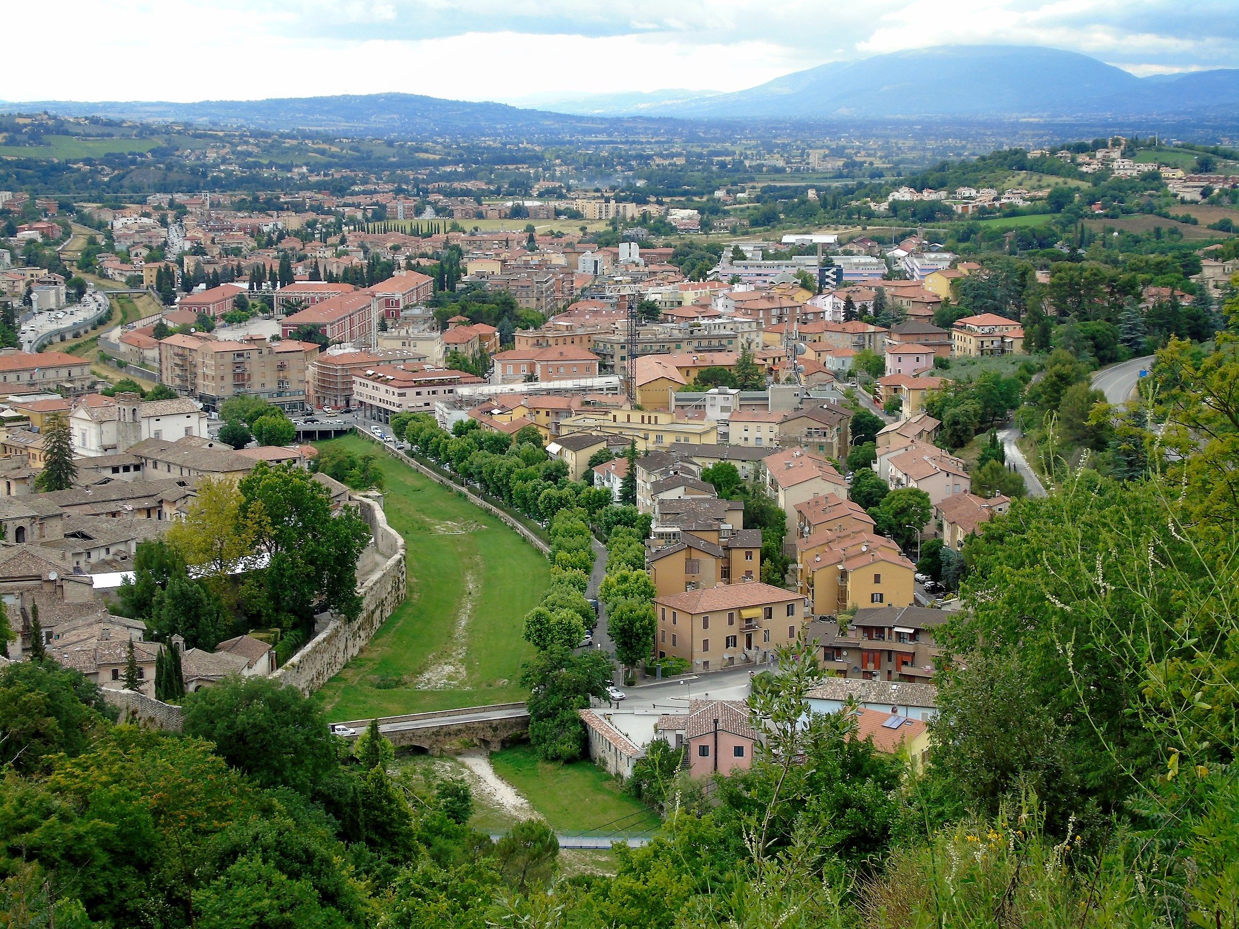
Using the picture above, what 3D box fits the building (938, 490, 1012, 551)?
[{"bbox_3d":[62.620,11.300,383.730,12.800,8.310,25.000,-1,9,-4],"label":"building"}]

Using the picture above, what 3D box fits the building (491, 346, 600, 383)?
[{"bbox_3d":[-23.150,-31.480,689.740,32.500,11.000,15.000,-1,9,-8],"label":"building"}]

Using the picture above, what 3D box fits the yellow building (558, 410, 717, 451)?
[{"bbox_3d":[4.930,-7.300,534.020,37.000,10.470,14.000,4,10,23],"label":"yellow building"}]

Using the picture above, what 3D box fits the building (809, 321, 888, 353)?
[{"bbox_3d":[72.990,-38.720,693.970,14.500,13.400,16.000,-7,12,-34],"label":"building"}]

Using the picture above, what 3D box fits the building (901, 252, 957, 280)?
[{"bbox_3d":[141.410,-87.310,1006.000,21.500,14.000,65.000,1,10,4],"label":"building"}]

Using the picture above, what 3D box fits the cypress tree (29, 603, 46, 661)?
[{"bbox_3d":[-74.960,22.130,285.730,1.900,8.960,1.900,0,9,0],"label":"cypress tree"}]

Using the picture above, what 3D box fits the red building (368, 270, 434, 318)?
[{"bbox_3d":[-103.040,-78.410,1025.430,18.500,15.000,85.000,1,10,5],"label":"red building"}]

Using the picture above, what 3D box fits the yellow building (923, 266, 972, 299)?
[{"bbox_3d":[123.840,-66.540,828.770,15.500,11.500,13.000,-7,12,-34],"label":"yellow building"}]

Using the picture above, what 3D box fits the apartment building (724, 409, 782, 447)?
[{"bbox_3d":[34.300,-9.520,561.260,12.800,8.400,11.500,2,9,10],"label":"apartment building"}]

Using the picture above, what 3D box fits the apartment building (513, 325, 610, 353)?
[{"bbox_3d":[-18.920,-38.690,754.920,31.000,18.000,19.000,-7,12,-35],"label":"apartment building"}]

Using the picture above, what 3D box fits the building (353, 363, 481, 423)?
[{"bbox_3d":[-60.530,-22.230,667.360,28.360,14.700,36.560,-5,11,-29],"label":"building"}]

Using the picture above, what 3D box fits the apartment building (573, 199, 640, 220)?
[{"bbox_3d":[-12.500,-242.680,2133.920,61.000,19.500,18.000,0,9,-2],"label":"apartment building"}]

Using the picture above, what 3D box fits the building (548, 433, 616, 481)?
[{"bbox_3d":[-7.490,-1.600,489.030,9.000,9.940,15.500,-3,10,-17],"label":"building"}]

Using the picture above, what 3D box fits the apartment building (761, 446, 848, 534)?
[{"bbox_3d":[33.930,6.160,407.860,12.300,13.840,34.000,-1,9,-3],"label":"apartment building"}]

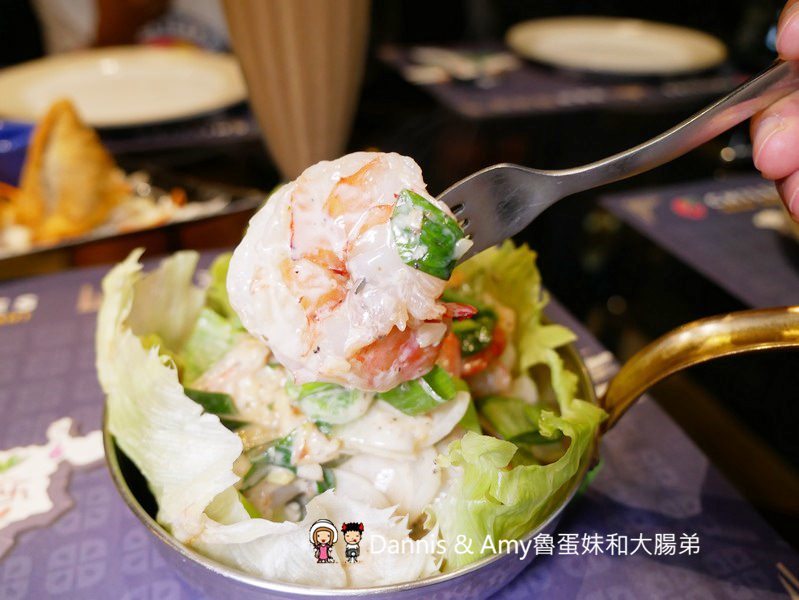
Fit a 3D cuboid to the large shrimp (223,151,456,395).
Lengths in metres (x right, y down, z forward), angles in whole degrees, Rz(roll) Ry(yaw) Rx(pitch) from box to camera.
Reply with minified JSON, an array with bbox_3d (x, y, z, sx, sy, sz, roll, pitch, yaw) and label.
[{"bbox_3d":[-0.015,-0.008,0.168,0.060,0.056,0.046,2,37,0],"label":"large shrimp"}]

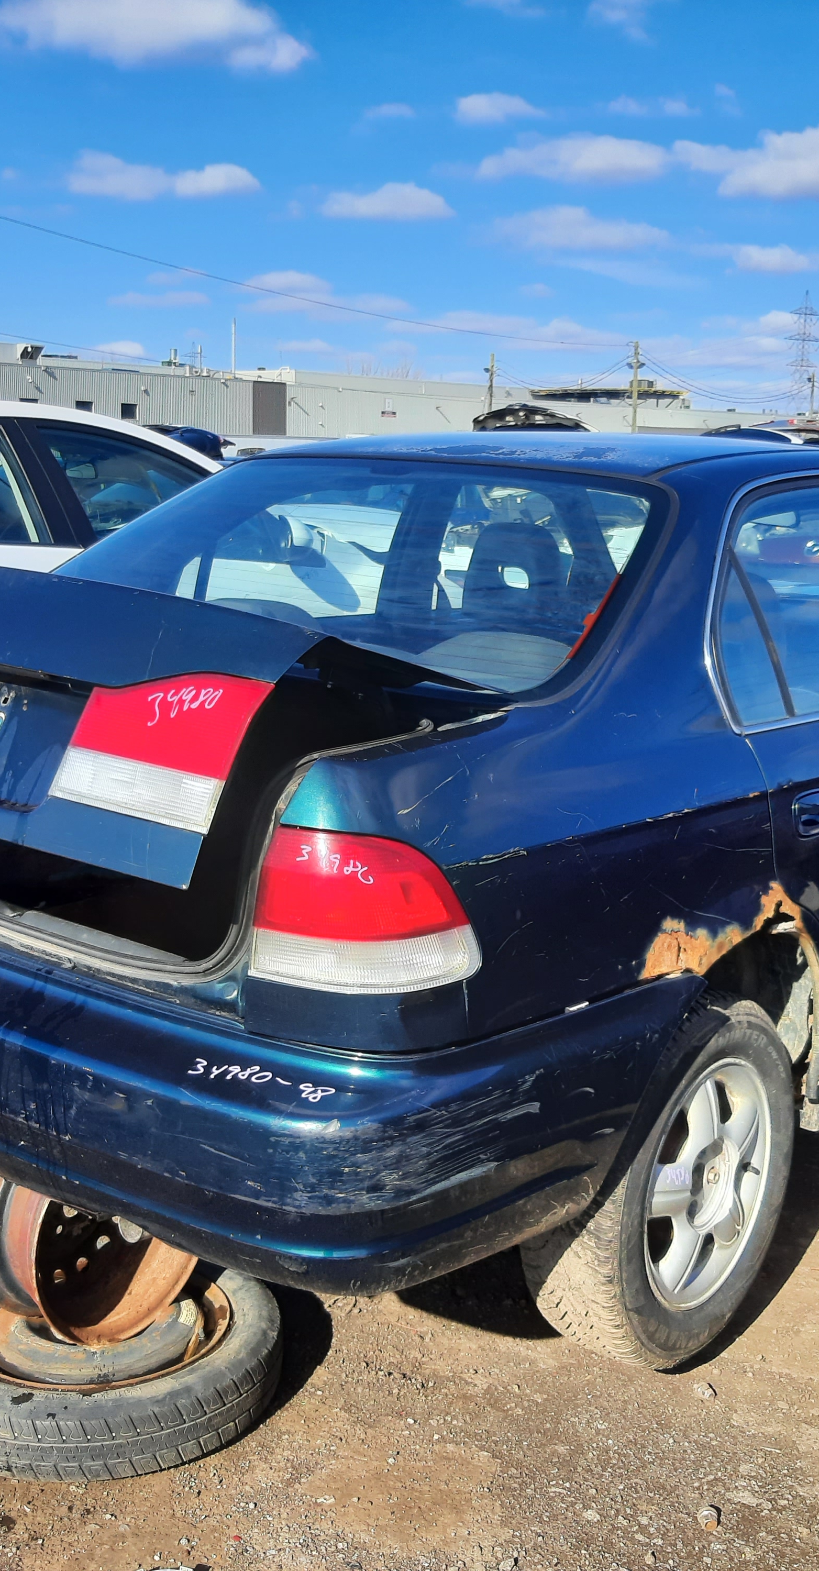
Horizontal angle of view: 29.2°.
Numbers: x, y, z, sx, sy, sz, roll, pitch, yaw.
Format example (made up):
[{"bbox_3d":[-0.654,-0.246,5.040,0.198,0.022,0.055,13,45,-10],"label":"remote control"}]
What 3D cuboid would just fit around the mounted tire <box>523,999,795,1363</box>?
[{"bbox_3d":[0.431,0.649,2.649,0.195,0.612,0.612,11,16,39],"label":"mounted tire"}]

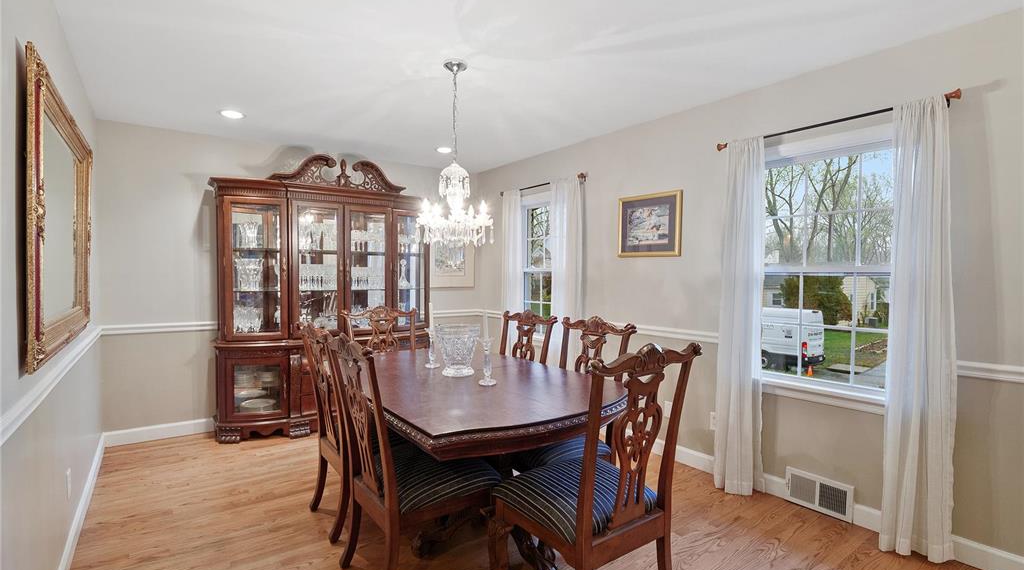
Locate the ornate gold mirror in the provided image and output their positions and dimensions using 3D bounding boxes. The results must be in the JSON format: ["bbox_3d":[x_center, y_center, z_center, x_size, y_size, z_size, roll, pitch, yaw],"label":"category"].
[{"bbox_3d":[-1.895,-0.237,1.940,0.060,0.970,1.500,0,1,-38],"label":"ornate gold mirror"}]

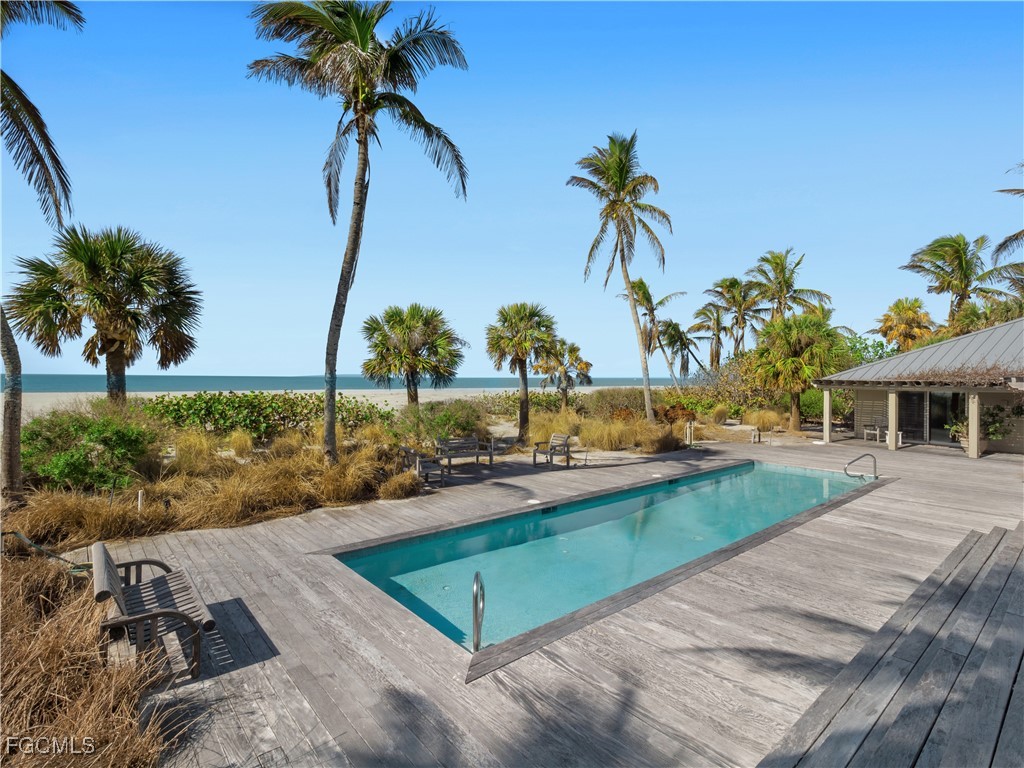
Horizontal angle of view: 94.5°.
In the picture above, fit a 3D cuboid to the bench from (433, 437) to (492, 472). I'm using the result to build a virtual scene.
[{"bbox_3d":[-1.280,1.855,12.777,0.640,0.860,1.450,1,1,43],"label":"bench"}]

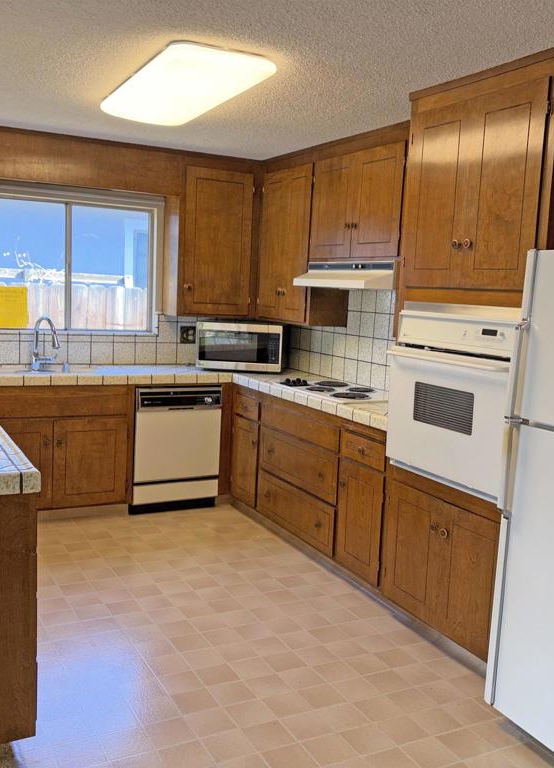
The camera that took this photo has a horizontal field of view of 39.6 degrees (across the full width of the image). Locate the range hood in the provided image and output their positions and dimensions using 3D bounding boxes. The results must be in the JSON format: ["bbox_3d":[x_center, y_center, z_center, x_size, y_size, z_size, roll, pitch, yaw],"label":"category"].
[{"bbox_3d":[0.488,-0.619,4.401,0.476,0.154,0.838,-1,8,-27],"label":"range hood"}]

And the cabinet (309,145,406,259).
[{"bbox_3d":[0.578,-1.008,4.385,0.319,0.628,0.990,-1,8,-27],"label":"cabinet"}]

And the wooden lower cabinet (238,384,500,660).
[{"bbox_3d":[0.546,0.592,4.187,0.597,0.850,2.658,-1,8,-27],"label":"wooden lower cabinet"}]

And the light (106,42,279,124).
[{"bbox_3d":[-0.455,-1.281,3.403,0.434,0.085,1.232,-1,8,-27],"label":"light"}]

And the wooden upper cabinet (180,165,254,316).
[{"bbox_3d":[-0.459,-0.989,5.446,0.590,1.020,0.319,-1,8,-27],"label":"wooden upper cabinet"}]

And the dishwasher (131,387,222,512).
[{"bbox_3d":[-0.773,0.397,5.304,0.602,0.851,0.596,-1,8,-27],"label":"dishwasher"}]

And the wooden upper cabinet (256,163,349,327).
[{"bbox_3d":[0.179,-0.926,5.175,0.319,1.020,0.759,-1,8,-27],"label":"wooden upper cabinet"}]

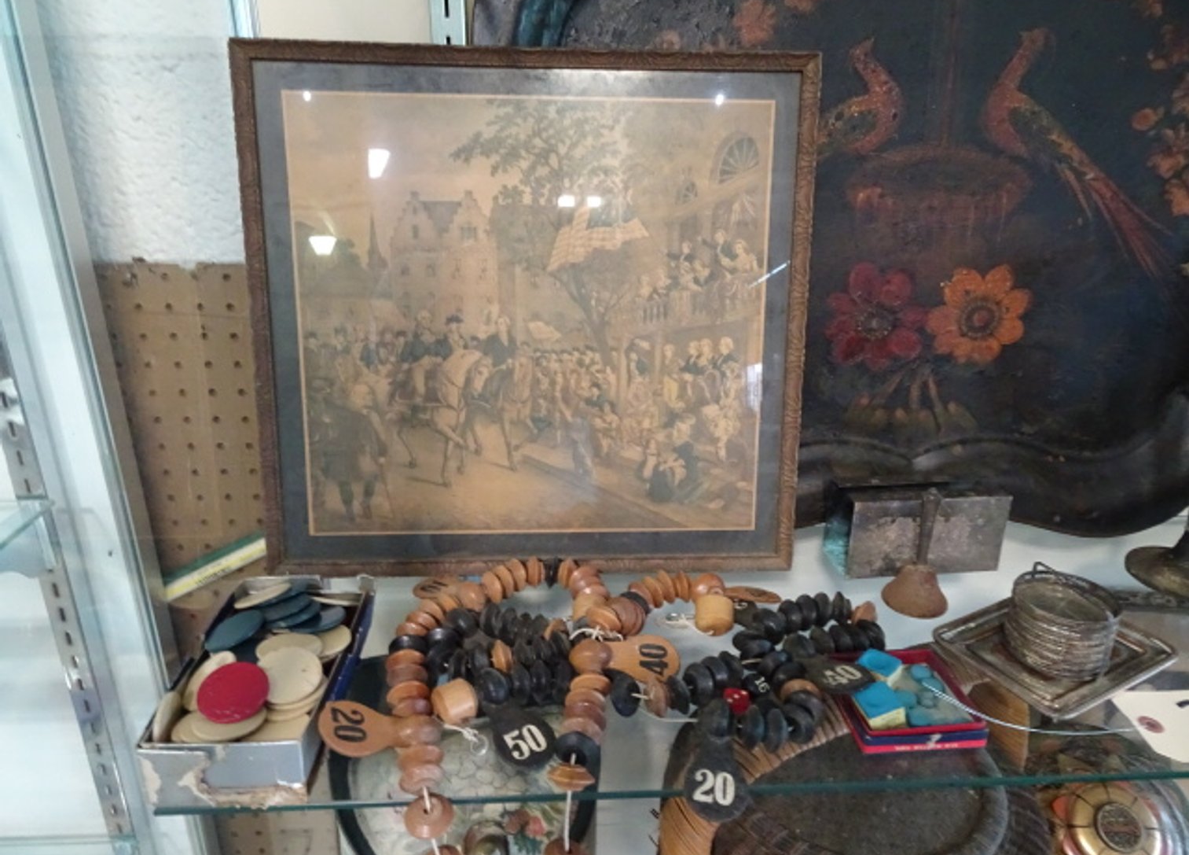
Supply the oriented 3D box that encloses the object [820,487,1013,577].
[{"bbox_3d":[0.274,0.084,0.700,0.131,0.067,0.045,-1,22,-6],"label":"object"}]

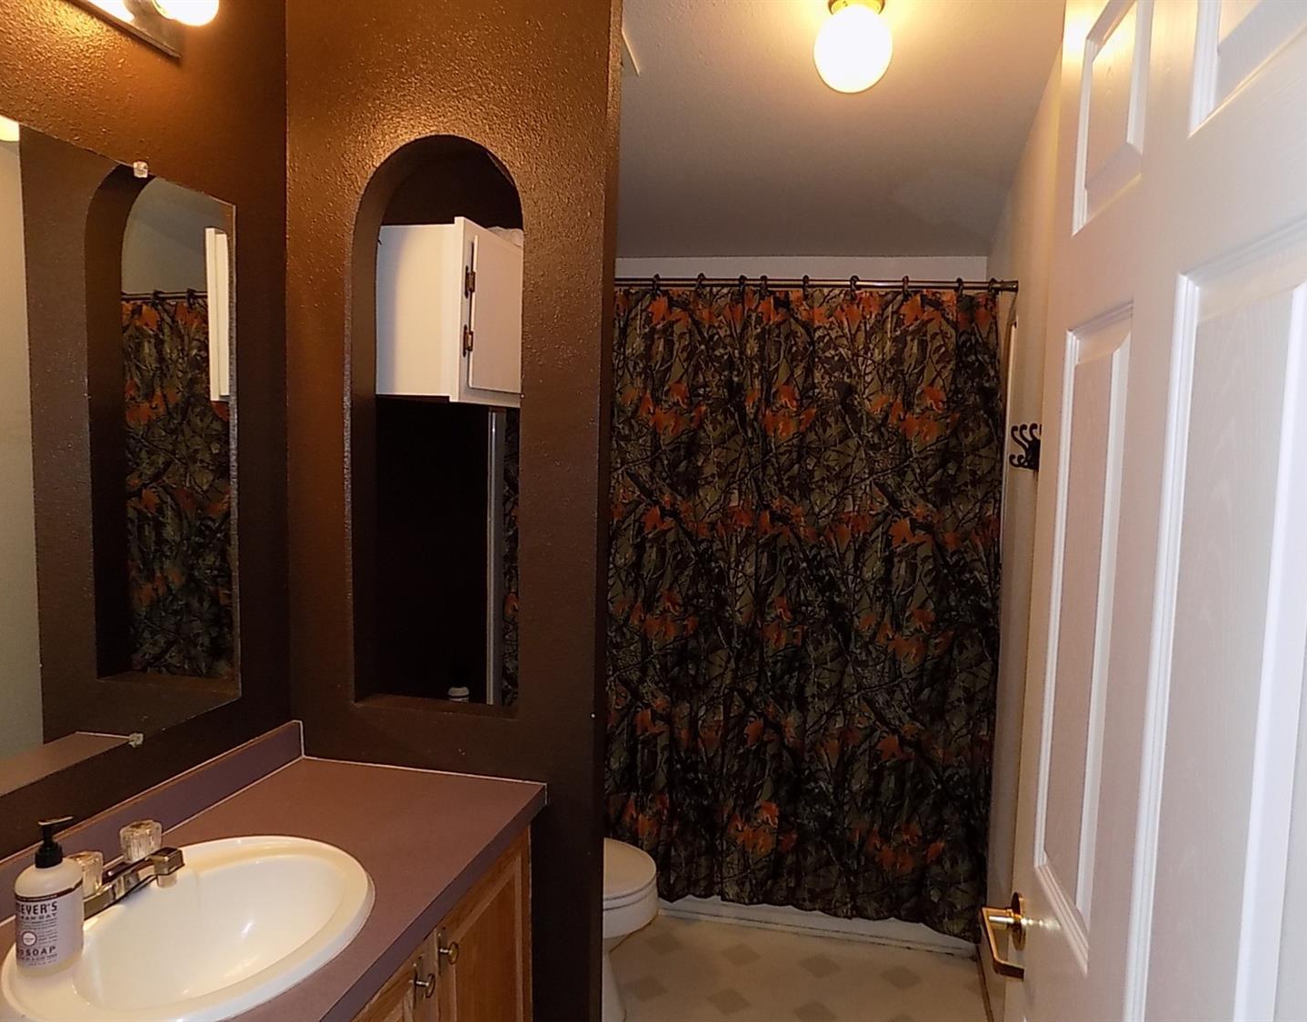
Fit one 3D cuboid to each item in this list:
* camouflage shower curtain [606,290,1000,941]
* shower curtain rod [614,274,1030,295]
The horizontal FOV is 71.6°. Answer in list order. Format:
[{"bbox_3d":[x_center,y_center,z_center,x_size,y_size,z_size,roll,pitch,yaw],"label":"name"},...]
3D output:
[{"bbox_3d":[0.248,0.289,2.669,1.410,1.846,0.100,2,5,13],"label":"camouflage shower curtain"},{"bbox_3d":[0.244,-0.654,2.602,1.510,0.030,0.030,4,5,13],"label":"shower curtain rod"}]

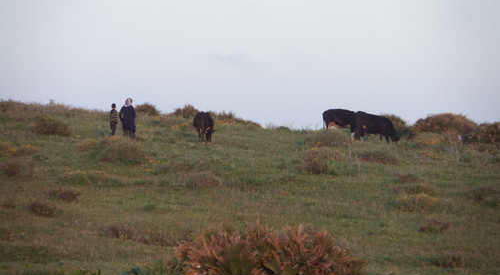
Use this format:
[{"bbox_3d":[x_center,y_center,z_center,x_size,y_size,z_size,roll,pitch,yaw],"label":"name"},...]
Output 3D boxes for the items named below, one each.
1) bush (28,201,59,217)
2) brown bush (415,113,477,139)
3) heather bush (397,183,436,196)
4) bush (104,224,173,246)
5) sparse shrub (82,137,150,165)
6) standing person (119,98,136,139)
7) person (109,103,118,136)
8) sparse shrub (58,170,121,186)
[{"bbox_3d":[-4.765,1.638,102.000,0.692,0.358,0.600,0,-2,0],"label":"bush"},{"bbox_3d":[7.921,-0.489,180.000,2.606,1.027,2.000,0,-2,0],"label":"brown bush"},{"bbox_3d":[4.370,1.365,116.000,1.018,0.342,0.866,0,-1,0],"label":"heather bush"},{"bbox_3d":[-2.220,1.951,88.000,1.354,0.425,0.800,0,-2,0],"label":"bush"},{"bbox_3d":[-4.382,0.424,144.000,2.212,0.848,1.880,0,-1,0],"label":"sparse shrub"},{"bbox_3d":[-4.637,-0.675,168.000,0.646,1.615,0.420,0,-1,-6],"label":"standing person"},{"bbox_3d":[-5.175,-0.650,169.000,0.317,1.300,0.300,0,-1,-6],"label":"person"},{"bbox_3d":[-4.684,1.197,129.000,1.810,0.438,1.400,0,-1,0],"label":"sparse shrub"}]

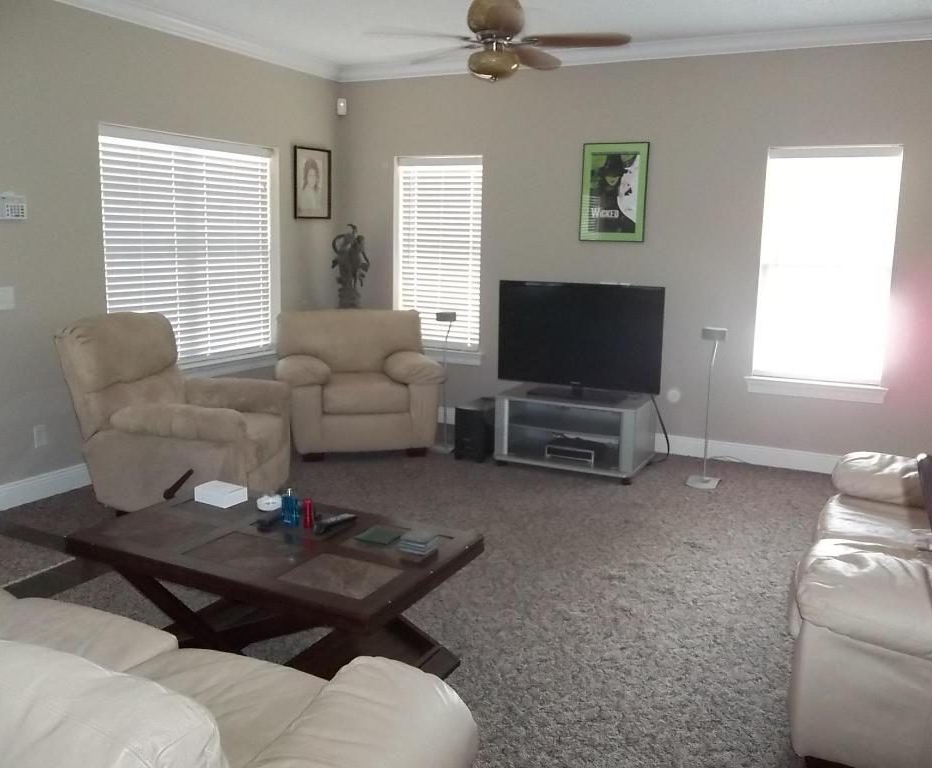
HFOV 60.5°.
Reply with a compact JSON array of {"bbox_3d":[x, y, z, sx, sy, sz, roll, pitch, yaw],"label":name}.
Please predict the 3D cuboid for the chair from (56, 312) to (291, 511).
[{"bbox_3d":[-1.554,0.126,4.386,1.010,1.000,0.820,2,11,5],"label":"chair"}]

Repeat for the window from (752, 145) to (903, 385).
[{"bbox_3d":[2.230,-0.725,4.976,0.745,1.445,0.100,6,12,26],"label":"window"}]

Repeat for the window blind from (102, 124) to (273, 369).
[{"bbox_3d":[-1.760,-0.862,5.278,0.068,1.462,1.460,6,12,24],"label":"window blind"}]

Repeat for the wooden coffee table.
[{"bbox_3d":[-0.686,0.777,2.928,1.326,0.458,0.702,6,12,24],"label":"wooden coffee table"}]

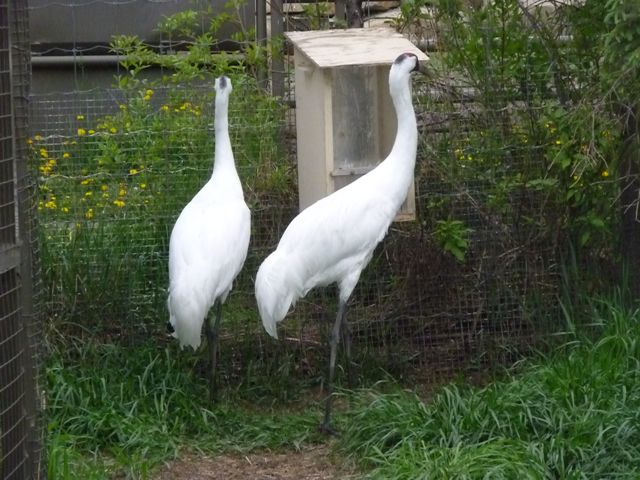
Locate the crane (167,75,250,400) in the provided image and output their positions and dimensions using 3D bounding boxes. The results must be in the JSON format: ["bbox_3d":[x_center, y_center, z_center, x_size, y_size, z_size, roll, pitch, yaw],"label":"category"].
[{"bbox_3d":[-0.391,0.005,9.060,0.275,1.204,0.673,1,8,12],"label":"crane"}]

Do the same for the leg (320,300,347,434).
[{"bbox_3d":[0.046,0.435,8.772,0.102,0.459,0.071,-7,10,-40],"label":"leg"}]

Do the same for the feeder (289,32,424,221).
[{"bbox_3d":[0.136,-0.417,9.323,0.418,0.668,0.357,-4,8,-21],"label":"feeder"}]

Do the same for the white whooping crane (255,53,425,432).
[{"bbox_3d":[0.073,0.006,8.752,0.755,1.295,0.306,-7,10,-40],"label":"white whooping crane"}]

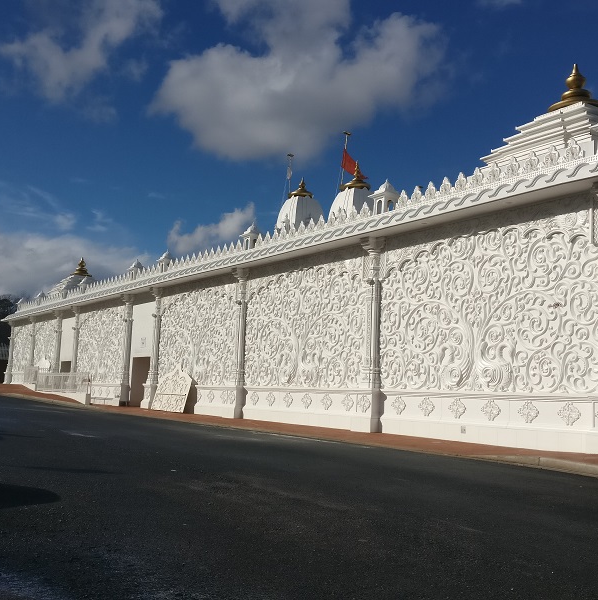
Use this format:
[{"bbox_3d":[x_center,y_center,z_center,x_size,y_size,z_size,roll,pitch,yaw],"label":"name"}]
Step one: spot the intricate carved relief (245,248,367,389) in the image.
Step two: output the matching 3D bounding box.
[{"bbox_3d":[0.004,0.802,22.236,0.200,4.344,6.608,7,-10,-38],"label":"intricate carved relief"}]

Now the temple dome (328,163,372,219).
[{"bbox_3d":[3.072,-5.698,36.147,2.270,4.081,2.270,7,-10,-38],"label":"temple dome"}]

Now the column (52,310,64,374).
[{"bbox_3d":[-18.684,4.184,49.611,0.520,6.560,0.780,9,-11,-37],"label":"column"}]

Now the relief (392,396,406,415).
[{"bbox_3d":[3.304,3.494,21.380,0.060,0.620,0.650,9,-11,-37],"label":"relief"}]

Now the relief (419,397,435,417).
[{"bbox_3d":[4.050,3.379,20.434,0.060,0.620,0.650,9,-11,-37],"label":"relief"}]

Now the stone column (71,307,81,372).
[{"bbox_3d":[-16.328,3.859,46.616,0.520,6.608,0.780,9,-11,-37],"label":"stone column"}]

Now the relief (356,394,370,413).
[{"bbox_3d":[1.882,3.071,19.205,0.070,0.498,0.554,7,-10,-38],"label":"relief"}]

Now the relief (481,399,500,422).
[{"bbox_3d":[5.522,3.177,18.562,0.060,0.620,0.650,9,-11,-37],"label":"relief"}]

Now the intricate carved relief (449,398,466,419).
[{"bbox_3d":[4.778,3.278,19.508,0.060,0.620,0.650,9,-11,-37],"label":"intricate carved relief"}]

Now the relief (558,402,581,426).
[{"bbox_3d":[6.988,2.955,16.702,0.060,0.620,0.650,9,-11,-37],"label":"relief"}]

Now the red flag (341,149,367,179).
[{"bbox_3d":[3.176,-7.673,36.376,1.434,1.593,0.250,1,-8,0],"label":"red flag"}]

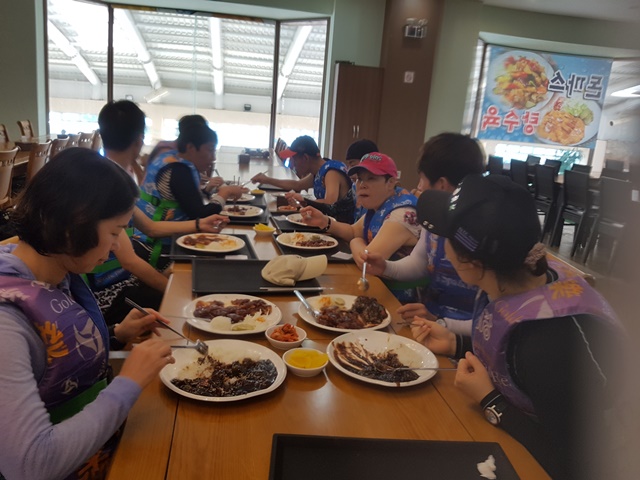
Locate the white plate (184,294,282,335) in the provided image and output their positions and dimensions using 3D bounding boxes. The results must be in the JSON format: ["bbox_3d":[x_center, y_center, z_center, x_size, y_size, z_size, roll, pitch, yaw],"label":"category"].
[{"bbox_3d":[-0.230,0.206,1.293,0.265,0.028,0.265,2,15,-12],"label":"white plate"}]

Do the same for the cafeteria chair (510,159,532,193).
[{"bbox_3d":[2.921,-0.618,6.705,0.520,0.930,0.420,2,15,-11],"label":"cafeteria chair"}]

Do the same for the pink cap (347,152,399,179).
[{"bbox_3d":[0.244,-0.334,2.170,0.250,0.125,0.172,-6,18,-38],"label":"pink cap"}]

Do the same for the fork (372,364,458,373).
[{"bbox_3d":[0.217,0.283,1.050,0.200,0.022,0.026,-2,14,3],"label":"fork"}]

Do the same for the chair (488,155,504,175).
[{"bbox_3d":[2.816,-0.775,7.268,0.520,0.930,0.420,2,15,-11],"label":"chair"}]

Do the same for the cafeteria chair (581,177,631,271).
[{"bbox_3d":[3.228,-0.159,5.062,0.520,0.930,0.420,2,15,-11],"label":"cafeteria chair"}]

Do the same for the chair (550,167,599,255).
[{"bbox_3d":[3.126,-0.312,5.610,0.520,0.930,0.420,2,15,-11],"label":"chair"}]

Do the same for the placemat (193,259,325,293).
[{"bbox_3d":[-0.223,0.124,1.631,0.410,0.020,0.325,1,15,-16],"label":"placemat"}]

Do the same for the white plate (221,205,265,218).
[{"bbox_3d":[-0.442,-0.153,2.630,0.270,0.025,0.270,2,15,-11],"label":"white plate"}]

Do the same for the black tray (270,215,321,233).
[{"bbox_3d":[-0.061,-0.077,2.468,0.325,0.020,0.390,2,15,-13],"label":"black tray"}]

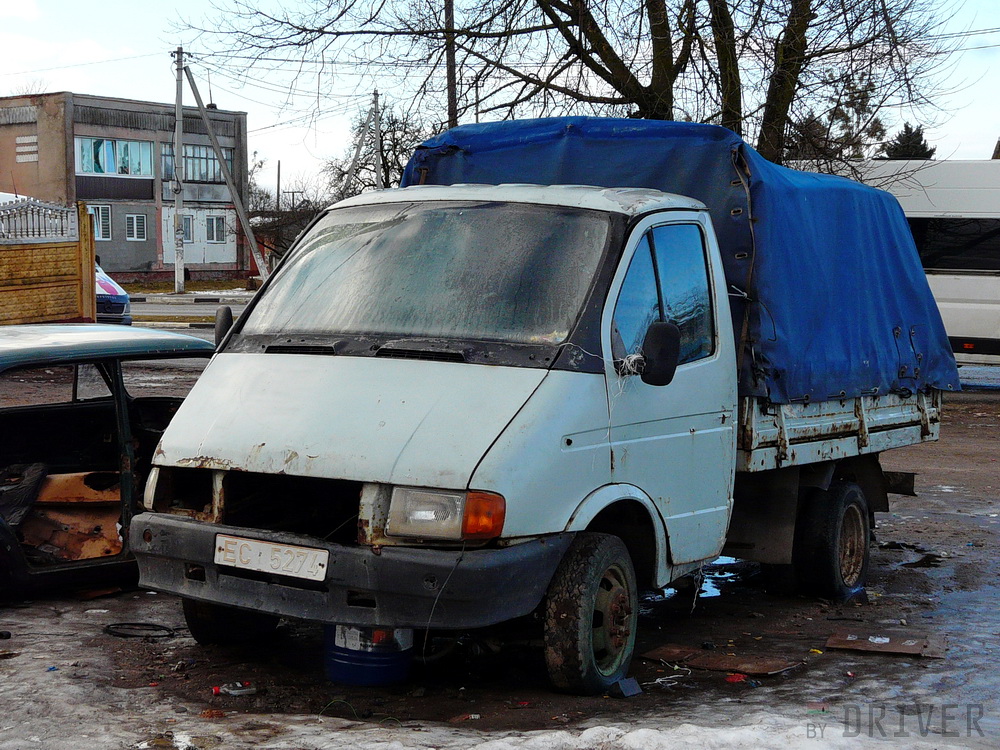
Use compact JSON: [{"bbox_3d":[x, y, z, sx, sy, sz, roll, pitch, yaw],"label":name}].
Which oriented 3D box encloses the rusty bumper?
[{"bbox_3d":[-0.691,0.706,5.310,1.880,0.330,0.570,3,2,32],"label":"rusty bumper"}]

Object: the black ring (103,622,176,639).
[{"bbox_3d":[-1.724,1.208,6.770,0.345,0.030,0.340,1,2,0],"label":"black ring"}]

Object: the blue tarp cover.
[{"bbox_3d":[1.170,-0.602,8.248,2.100,1.340,3.400,3,2,32],"label":"blue tarp cover"}]

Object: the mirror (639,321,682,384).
[{"bbox_3d":[0.606,-0.080,5.313,0.150,0.250,0.090,3,2,23],"label":"mirror"}]

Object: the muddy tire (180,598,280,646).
[{"bbox_3d":[-1.113,0.867,6.385,0.190,0.650,0.660,2,2,26],"label":"muddy tire"}]

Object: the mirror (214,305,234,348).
[{"bbox_3d":[-1.265,-0.198,6.473,0.150,0.250,0.090,4,3,40],"label":"mirror"}]

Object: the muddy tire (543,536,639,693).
[{"bbox_3d":[0.367,0.923,5.470,0.190,0.650,0.660,2,2,24],"label":"muddy tire"}]

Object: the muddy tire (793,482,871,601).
[{"bbox_3d":[1.887,0.933,7.940,0.200,0.660,0.660,3,2,32],"label":"muddy tire"}]

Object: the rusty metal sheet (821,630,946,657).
[{"bbox_3d":[1.810,1.251,6.615,0.550,0.030,0.370,1,2,27],"label":"rusty metal sheet"}]

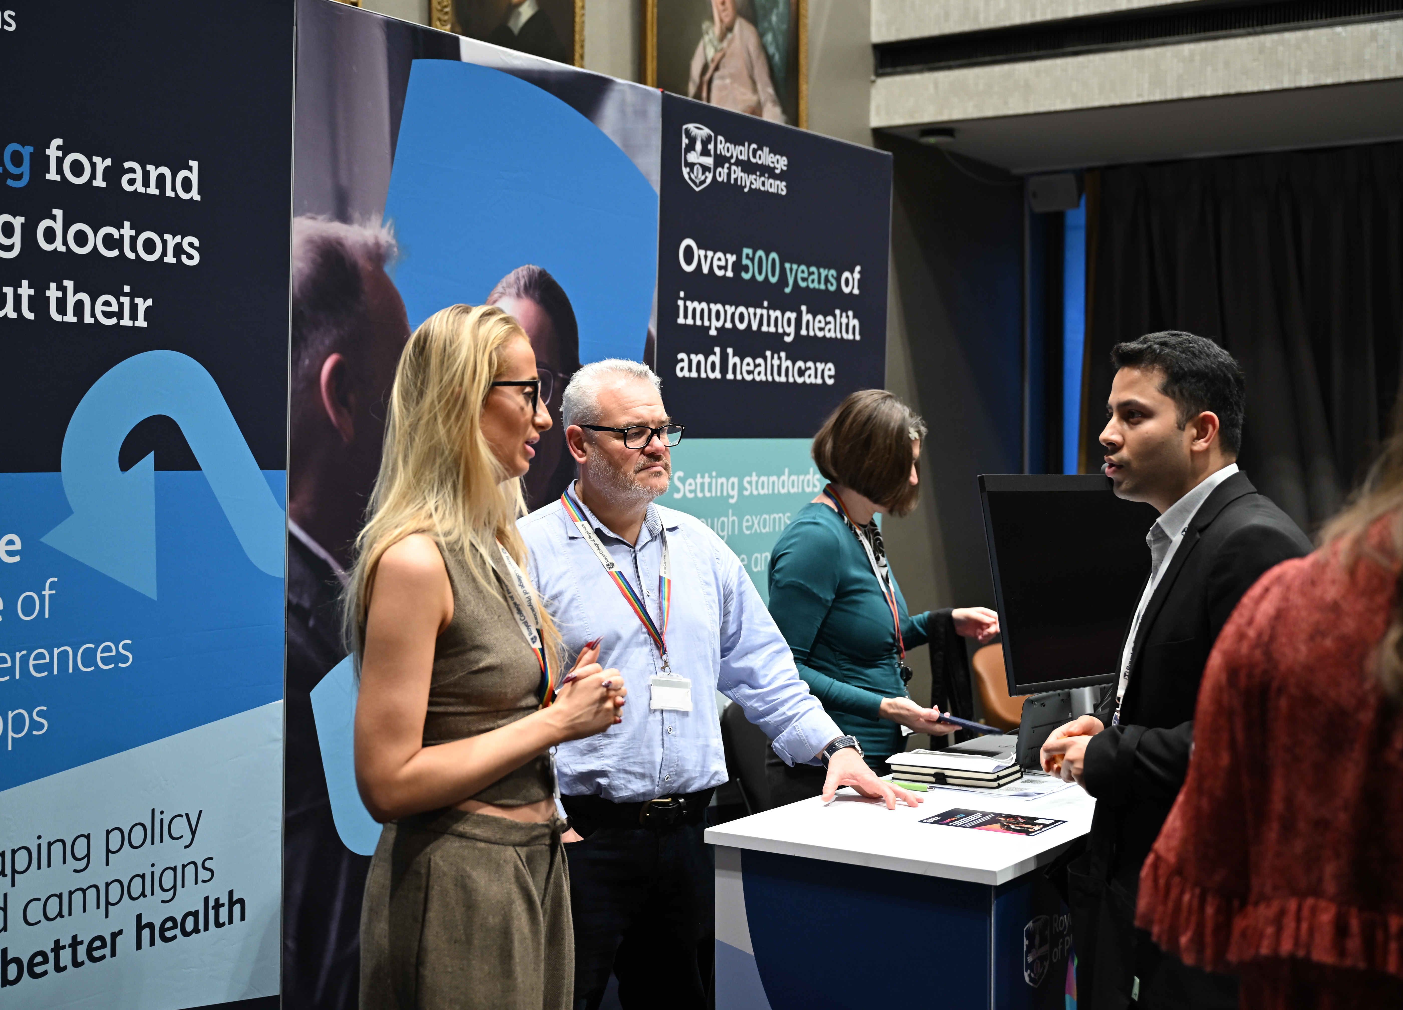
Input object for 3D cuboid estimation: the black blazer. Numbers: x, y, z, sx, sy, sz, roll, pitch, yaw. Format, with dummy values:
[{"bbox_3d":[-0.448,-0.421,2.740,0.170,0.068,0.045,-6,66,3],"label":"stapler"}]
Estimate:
[{"bbox_3d":[0.733,0.339,2.670,0.370,0.780,0.480,-1,2,-21],"label":"black blazer"}]

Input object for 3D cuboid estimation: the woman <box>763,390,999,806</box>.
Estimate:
[{"bbox_3d":[0.369,0.624,3.622,0.460,1.700,0.480,0,2,18],"label":"woman"}]

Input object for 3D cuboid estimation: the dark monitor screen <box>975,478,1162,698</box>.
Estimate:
[{"bbox_3d":[0.758,0.144,3.461,0.620,0.395,0.050,-1,-9,-40],"label":"dark monitor screen"}]

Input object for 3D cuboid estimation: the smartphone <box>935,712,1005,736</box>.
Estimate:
[{"bbox_3d":[0.504,0.413,3.420,0.152,0.010,0.074,15,-4,17],"label":"smartphone"}]

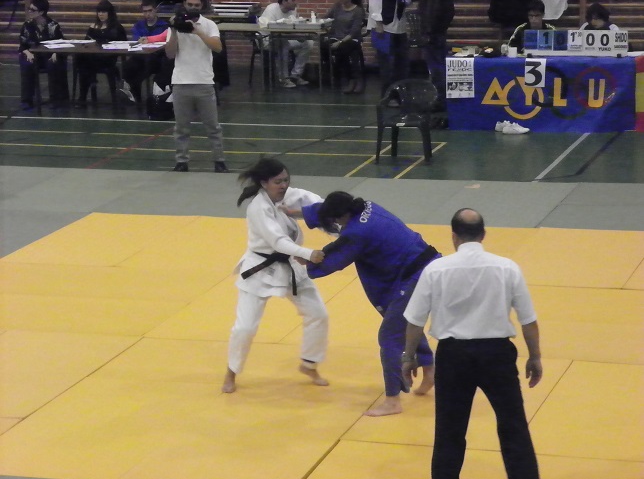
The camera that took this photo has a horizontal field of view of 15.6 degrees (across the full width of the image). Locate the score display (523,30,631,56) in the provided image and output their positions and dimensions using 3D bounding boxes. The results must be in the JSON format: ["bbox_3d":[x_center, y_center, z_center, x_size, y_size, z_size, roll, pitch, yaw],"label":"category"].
[{"bbox_3d":[2.595,-2.015,24.000,1.060,0.270,0.120,1,12,10],"label":"score display"}]

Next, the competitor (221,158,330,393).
[{"bbox_3d":[-0.290,0.219,14.640,0.640,1.460,0.620,8,15,37],"label":"competitor"}]

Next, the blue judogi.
[{"bbox_3d":[0.303,0.361,14.330,0.820,1.180,0.580,3,12,17],"label":"blue judogi"}]

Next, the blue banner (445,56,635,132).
[{"bbox_3d":[2.257,-1.489,24.100,1.950,0.780,0.050,1,12,10],"label":"blue banner"}]

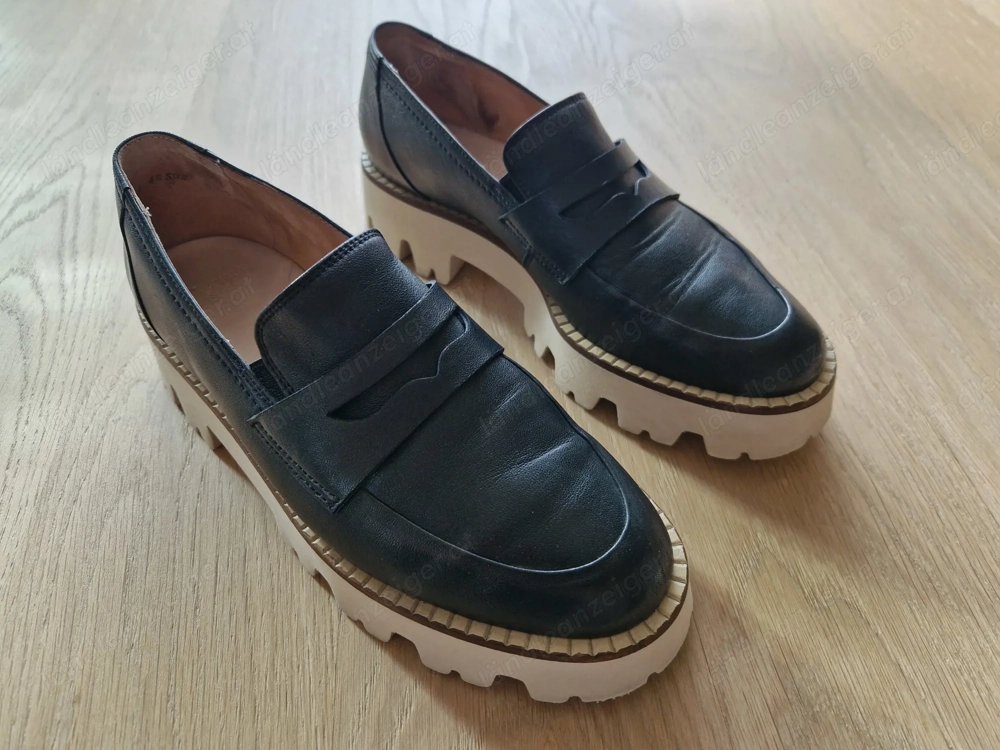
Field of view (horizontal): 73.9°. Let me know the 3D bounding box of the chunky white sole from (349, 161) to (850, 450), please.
[{"bbox_3d":[0.034,-0.061,0.343,0.285,0.048,0.111,33,58,26],"label":"chunky white sole"}]

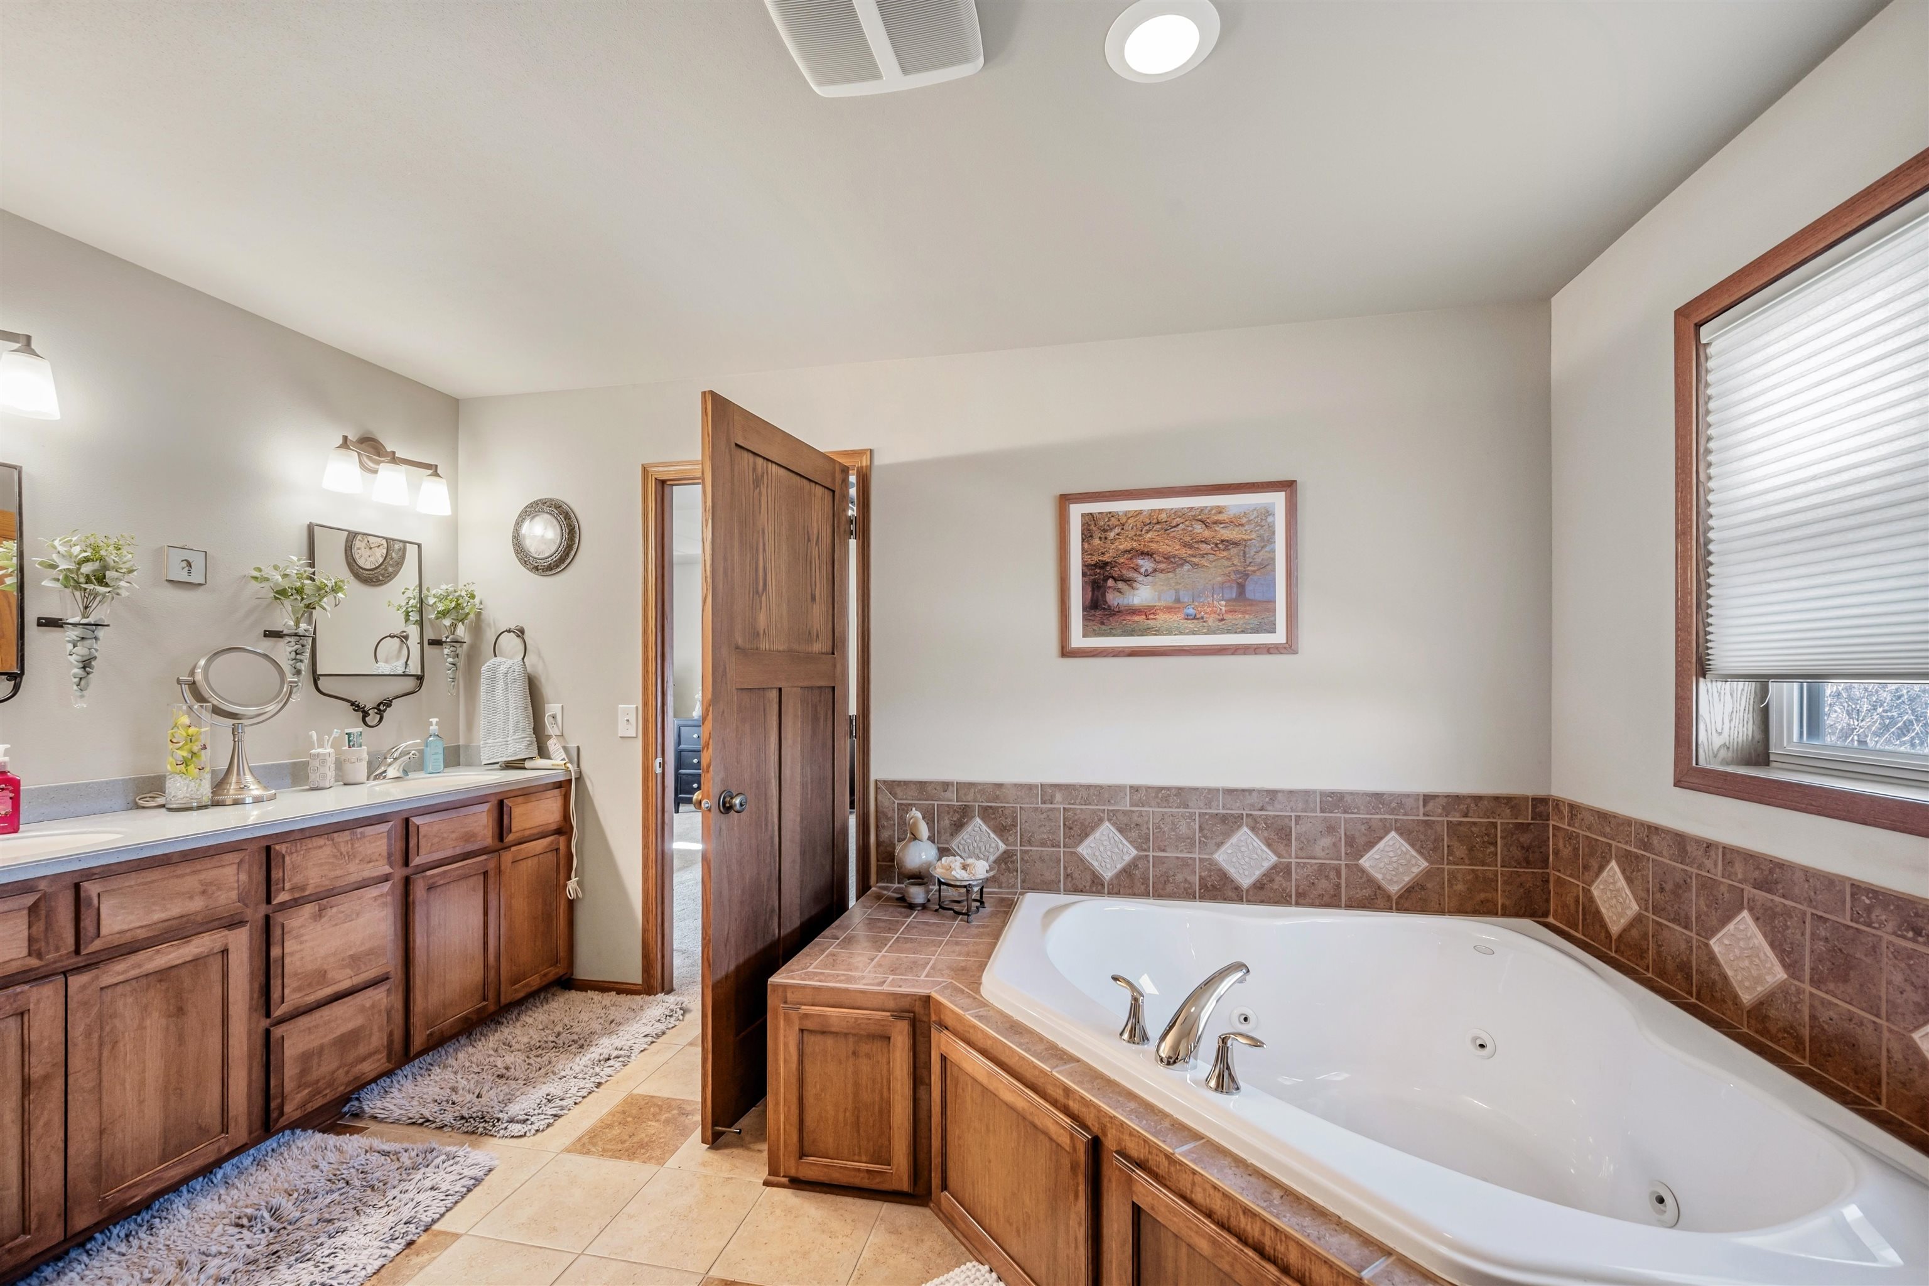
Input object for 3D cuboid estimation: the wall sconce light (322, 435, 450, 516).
[{"bbox_3d":[-2.171,-0.645,2.818,0.157,0.252,0.454,0,-1,11],"label":"wall sconce light"}]

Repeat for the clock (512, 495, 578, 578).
[{"bbox_3d":[-1.731,-0.439,3.105,0.323,0.323,0.050,0,-1,11],"label":"clock"}]

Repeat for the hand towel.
[{"bbox_3d":[-1.882,0.275,3.094,0.247,0.449,0.091,0,-1,11],"label":"hand towel"}]

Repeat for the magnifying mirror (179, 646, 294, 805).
[{"bbox_3d":[-2.205,0.248,2.285,0.175,0.467,0.293,0,-1,17],"label":"magnifying mirror"}]

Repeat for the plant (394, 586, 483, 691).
[{"bbox_3d":[-2.082,-0.018,3.074,0.170,0.457,0.205,0,-1,12],"label":"plant"}]

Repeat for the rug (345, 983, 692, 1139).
[{"bbox_3d":[-1.451,1.371,2.564,0.586,0.040,0.879,0,-1,11],"label":"rug"}]

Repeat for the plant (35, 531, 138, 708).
[{"bbox_3d":[-2.325,-0.062,1.992,0.182,0.470,0.192,0,-1,11],"label":"plant"}]

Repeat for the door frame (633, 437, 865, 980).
[{"bbox_3d":[-0.811,0.341,2.959,0.965,2.115,0.140,0,-1,12],"label":"door frame"}]

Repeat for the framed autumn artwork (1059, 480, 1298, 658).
[{"bbox_3d":[0.728,-0.243,2.583,0.785,0.575,0.026,0,-1,12],"label":"framed autumn artwork"}]

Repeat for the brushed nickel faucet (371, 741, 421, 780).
[{"bbox_3d":[-2.078,0.433,2.775,0.165,0.137,0.130,0,-1,12],"label":"brushed nickel faucet"}]

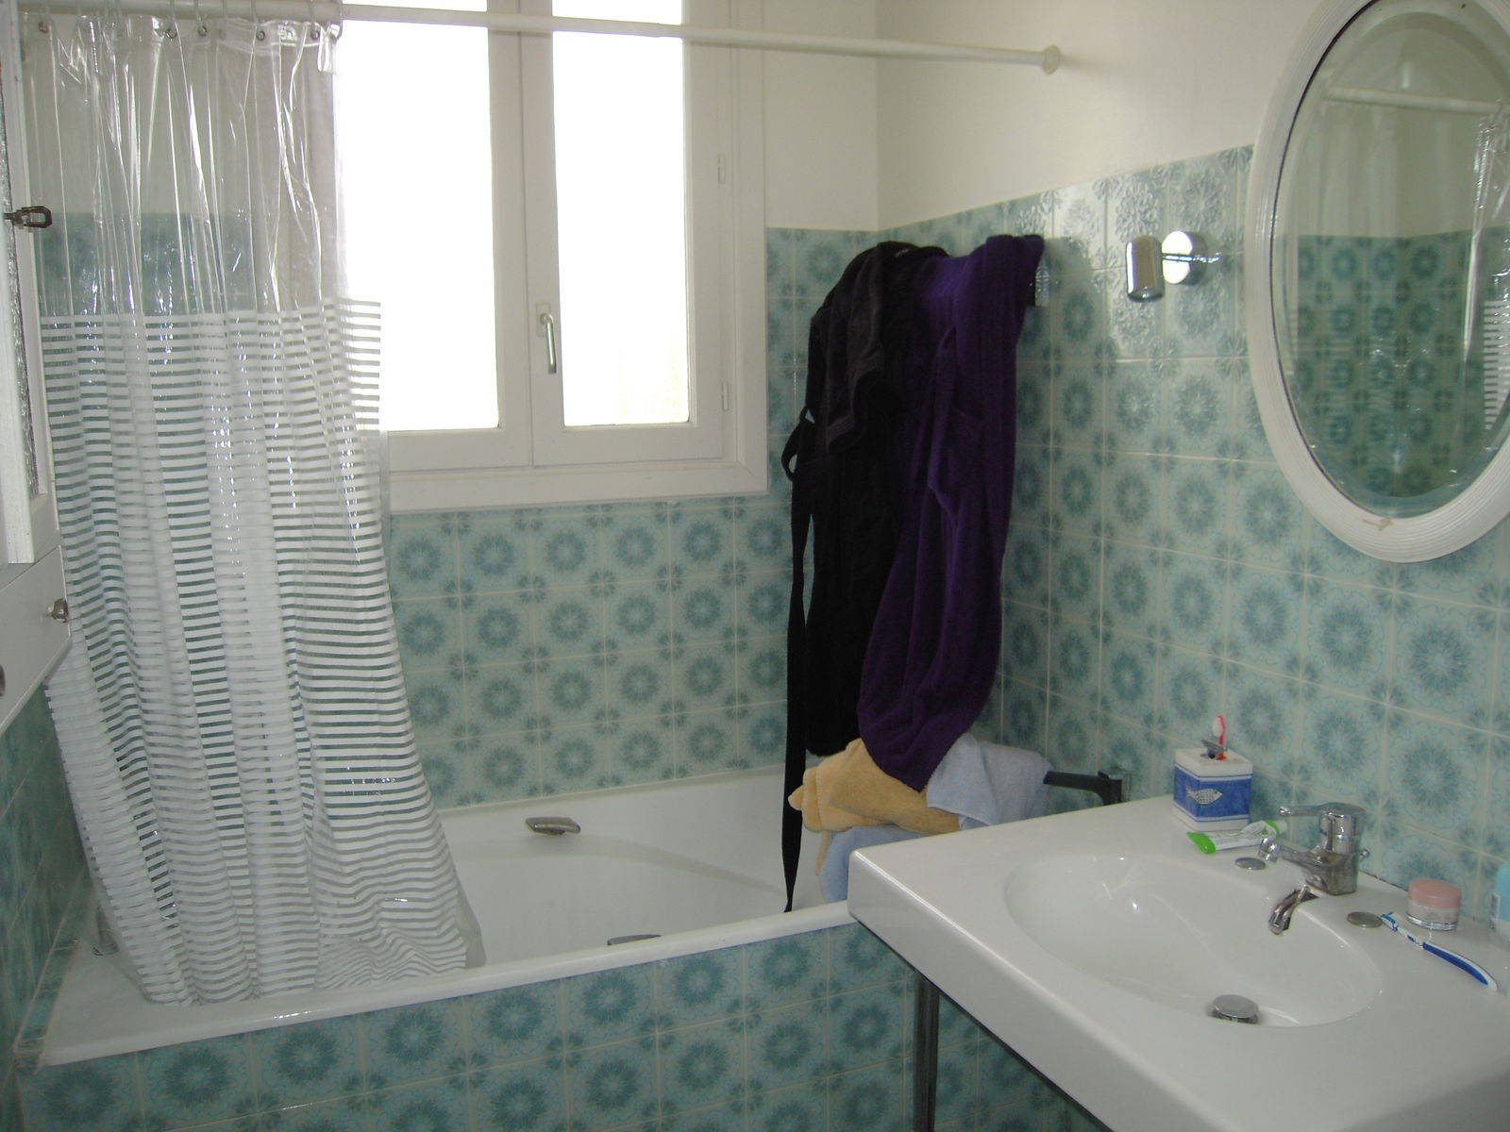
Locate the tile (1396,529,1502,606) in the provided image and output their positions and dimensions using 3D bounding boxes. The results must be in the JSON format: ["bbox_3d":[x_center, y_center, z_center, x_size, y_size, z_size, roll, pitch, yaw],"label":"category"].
[{"bbox_3d":[0.862,-0.035,1.510,0.010,0.151,0.149,-4,9,-21],"label":"tile"}]

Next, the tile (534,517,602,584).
[{"bbox_3d":[-0.400,-0.032,2.595,0.149,0.151,0.010,-4,9,-21],"label":"tile"}]

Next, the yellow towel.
[{"bbox_3d":[0.204,0.375,2.080,0.275,0.130,0.150,1,9,16],"label":"yellow towel"}]

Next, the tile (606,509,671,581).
[{"bbox_3d":[-0.258,-0.040,2.635,0.150,0.150,0.010,-4,9,-21],"label":"tile"}]

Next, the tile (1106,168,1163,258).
[{"bbox_3d":[0.627,-0.571,2.018,0.010,0.151,0.149,-4,9,-21],"label":"tile"}]

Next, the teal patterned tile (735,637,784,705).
[{"bbox_3d":[0.030,0.238,2.788,0.150,0.150,0.010,-4,9,-21],"label":"teal patterned tile"}]

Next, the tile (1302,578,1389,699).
[{"bbox_3d":[0.810,0.097,1.671,0.010,0.151,0.149,-4,9,-21],"label":"tile"}]

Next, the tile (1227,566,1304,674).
[{"bbox_3d":[0.746,0.076,1.790,0.010,0.150,0.150,-4,9,-21],"label":"tile"}]

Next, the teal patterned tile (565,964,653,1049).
[{"bbox_3d":[-0.232,0.698,1.954,0.149,0.133,0.010,-4,9,-21],"label":"teal patterned tile"}]

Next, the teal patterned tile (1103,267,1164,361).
[{"bbox_3d":[0.619,-0.407,1.973,0.010,0.150,0.150,-4,9,-21],"label":"teal patterned tile"}]

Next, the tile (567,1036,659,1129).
[{"bbox_3d":[-0.225,0.822,1.934,0.150,0.150,0.010,-4,9,-21],"label":"tile"}]

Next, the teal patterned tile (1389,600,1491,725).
[{"bbox_3d":[0.837,0.114,1.481,0.010,0.148,0.148,-4,9,-21],"label":"teal patterned tile"}]

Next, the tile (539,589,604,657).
[{"bbox_3d":[-0.392,0.120,2.591,0.148,0.148,0.010,-4,9,-21],"label":"tile"}]

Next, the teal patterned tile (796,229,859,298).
[{"bbox_3d":[0.152,-0.663,2.683,0.150,0.150,0.010,-4,9,-21],"label":"teal patterned tile"}]

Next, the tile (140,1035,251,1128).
[{"bbox_3d":[-0.796,0.736,1.743,0.150,0.140,0.010,-4,9,-21],"label":"tile"}]

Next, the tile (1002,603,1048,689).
[{"bbox_3d":[0.522,0.150,2.337,0.010,0.150,0.150,-4,9,-21],"label":"tile"}]

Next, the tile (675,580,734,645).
[{"bbox_3d":[-0.113,0.098,2.683,0.150,0.150,0.010,-4,9,-21],"label":"tile"}]

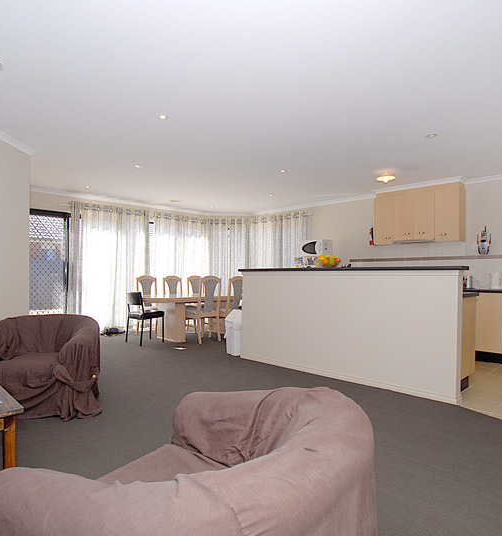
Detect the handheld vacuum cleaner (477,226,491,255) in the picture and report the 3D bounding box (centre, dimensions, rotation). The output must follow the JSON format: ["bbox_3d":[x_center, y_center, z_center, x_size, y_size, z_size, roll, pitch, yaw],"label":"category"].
[{"bbox_3d":[3.128,-0.368,4.770,0.165,0.365,0.120,-1,-1,42],"label":"handheld vacuum cleaner"}]

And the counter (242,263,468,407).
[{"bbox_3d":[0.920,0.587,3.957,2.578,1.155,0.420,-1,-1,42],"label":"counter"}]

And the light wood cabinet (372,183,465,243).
[{"bbox_3d":[2.509,-0.759,5.354,1.190,0.800,0.360,-1,-1,43],"label":"light wood cabinet"}]

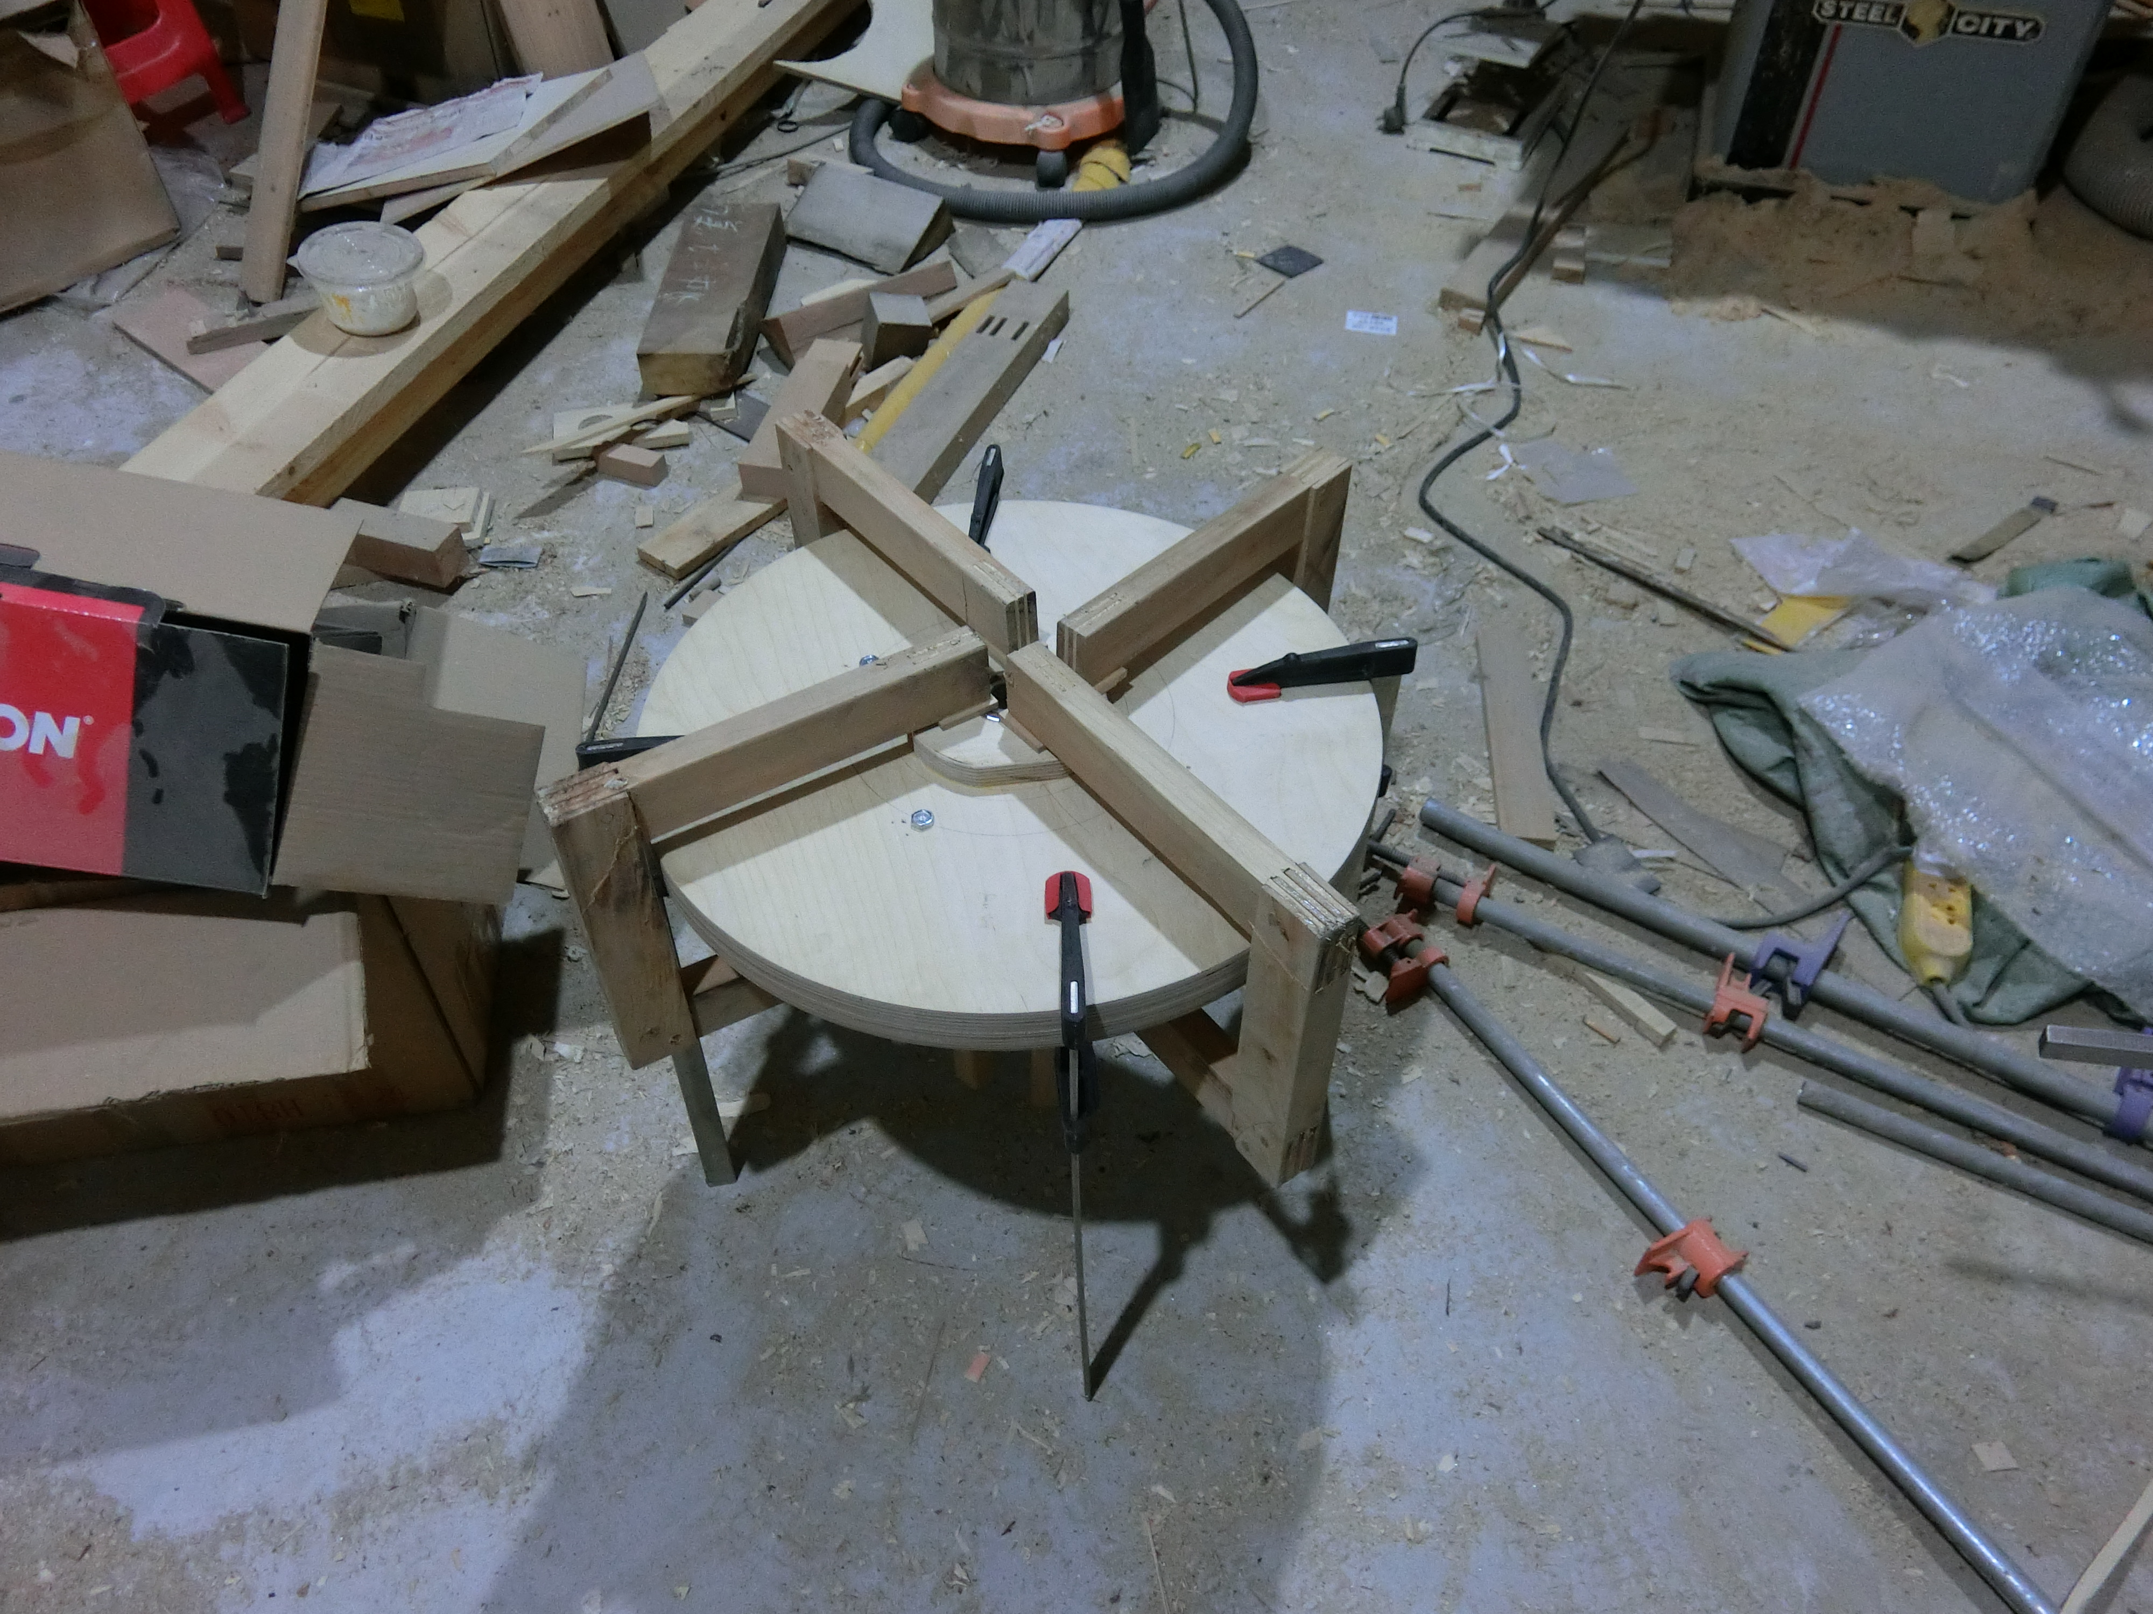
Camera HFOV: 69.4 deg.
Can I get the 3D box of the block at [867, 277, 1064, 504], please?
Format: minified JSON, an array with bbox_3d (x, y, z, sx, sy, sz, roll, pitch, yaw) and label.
[{"bbox_3d":[-0.148,-0.585,2.151,0.093,0.040,0.540,14,48,14],"label":"block"}]

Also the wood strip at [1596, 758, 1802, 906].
[{"bbox_3d":[0.629,0.026,1.573,0.046,0.007,0.235,-26,51,-23],"label":"wood strip"}]

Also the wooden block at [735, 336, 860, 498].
[{"bbox_3d":[-0.354,-0.513,2.036,0.066,0.042,0.321,8,45,7],"label":"wooden block"}]

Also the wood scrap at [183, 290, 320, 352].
[{"bbox_3d":[-1.174,-0.702,2.246,0.203,0.022,0.045,-25,50,-23],"label":"wood scrap"}]

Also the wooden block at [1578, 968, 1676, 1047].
[{"bbox_3d":[0.502,0.182,1.417,0.020,0.014,0.090,-28,52,-25],"label":"wooden block"}]

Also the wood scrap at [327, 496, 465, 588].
[{"bbox_3d":[-0.827,-0.322,1.889,0.163,0.048,0.054,15,48,14],"label":"wood scrap"}]

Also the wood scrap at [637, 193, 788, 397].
[{"bbox_3d":[-0.522,-0.739,2.250,0.134,0.067,0.401,0,48,2],"label":"wood scrap"}]

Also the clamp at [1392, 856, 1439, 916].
[{"bbox_3d":[0.328,0.075,1.501,0.034,0.036,0.034,23,50,21],"label":"clamp"}]

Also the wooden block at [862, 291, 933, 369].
[{"bbox_3d":[-0.250,-0.663,2.172,0.072,0.070,0.079,-3,49,-20],"label":"wooden block"}]

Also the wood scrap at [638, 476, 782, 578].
[{"bbox_3d":[-0.424,-0.354,1.916,0.067,0.017,0.237,28,51,26],"label":"wood scrap"}]

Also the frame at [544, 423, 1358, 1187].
[{"bbox_3d":[-0.044,-0.035,1.057,0.455,0.230,0.465,7,45,7],"label":"frame"}]

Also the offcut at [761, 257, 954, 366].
[{"bbox_3d":[-0.306,-0.731,2.263,0.298,0.048,0.040,-31,29,-28],"label":"offcut"}]

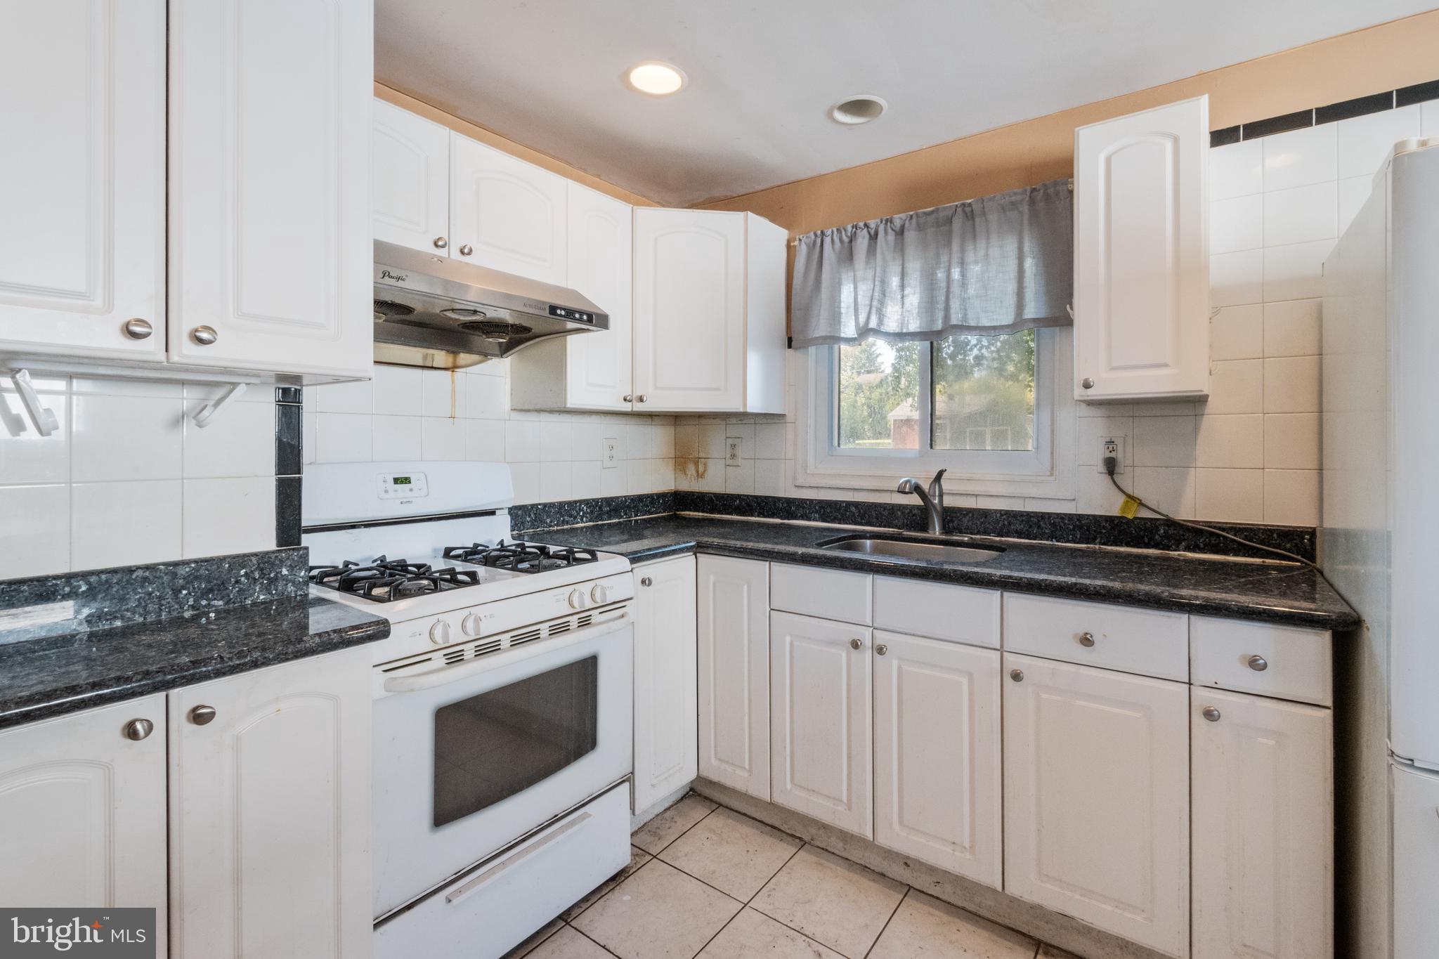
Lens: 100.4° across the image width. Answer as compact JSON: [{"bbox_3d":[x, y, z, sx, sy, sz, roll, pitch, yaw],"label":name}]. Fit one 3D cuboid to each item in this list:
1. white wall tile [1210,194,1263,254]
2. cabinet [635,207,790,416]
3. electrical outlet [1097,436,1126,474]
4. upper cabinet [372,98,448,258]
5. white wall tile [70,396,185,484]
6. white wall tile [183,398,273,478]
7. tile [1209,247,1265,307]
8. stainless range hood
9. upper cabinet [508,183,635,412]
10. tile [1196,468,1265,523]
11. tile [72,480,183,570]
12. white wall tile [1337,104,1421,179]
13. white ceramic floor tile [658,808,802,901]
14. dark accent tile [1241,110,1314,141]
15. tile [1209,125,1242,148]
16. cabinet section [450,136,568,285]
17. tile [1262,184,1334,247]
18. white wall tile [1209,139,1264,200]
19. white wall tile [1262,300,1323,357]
[{"bbox_3d":[1.451,-0.719,1.710,0.152,0.152,0.009,2,3,36],"label":"white wall tile"},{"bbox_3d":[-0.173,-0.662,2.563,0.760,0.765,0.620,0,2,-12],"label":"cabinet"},{"bbox_3d":[1.254,-0.077,1.919,0.072,0.117,0.012,2,3,35],"label":"electrical outlet"},{"bbox_3d":[-1.010,-0.809,1.659,0.330,0.367,0.375,2,3,38],"label":"upper cabinet"},{"bbox_3d":[-1.076,-0.074,1.092,0.009,0.152,0.152,2,3,36],"label":"white wall tile"},{"bbox_3d":[-1.021,-0.087,1.245,0.010,0.152,0.152,1,2,33],"label":"white wall tile"},{"bbox_3d":[1.451,-0.568,1.710,0.152,0.152,0.009,2,3,36],"label":"tile"},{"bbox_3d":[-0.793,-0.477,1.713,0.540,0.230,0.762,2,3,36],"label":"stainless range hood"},{"bbox_3d":[-0.550,-0.646,2.253,0.330,0.764,0.303,2,3,38],"label":"upper cabinet"},{"bbox_3d":[1.512,0.048,1.778,0.152,0.152,0.010,1,2,33],"label":"tile"},{"bbox_3d":[-1.106,0.082,1.119,0.010,0.152,0.152,1,2,33],"label":"tile"},{"bbox_3d":[1.691,-0.867,1.540,0.152,0.152,0.009,2,3,36],"label":"white wall tile"},{"bbox_3d":[0.036,1.068,1.737,0.305,0.009,0.305,2,3,36],"label":"white ceramic floor tile"},{"bbox_3d":[1.549,-0.985,1.666,0.149,0.046,0.010,2,3,35],"label":"dark accent tile"},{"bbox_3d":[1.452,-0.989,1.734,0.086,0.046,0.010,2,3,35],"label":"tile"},{"bbox_3d":[-0.757,-0.811,1.933,0.320,0.360,0.395,1,2,38],"label":"cabinet section"},{"bbox_3d":[1.624,-0.740,1.678,0.152,0.152,0.010,1,2,33],"label":"tile"},{"bbox_3d":[1.451,-0.874,1.710,0.152,0.152,0.009,2,3,36],"label":"white wall tile"},{"bbox_3d":[1.576,-0.411,1.630,0.152,0.152,0.009,2,3,36],"label":"white wall tile"}]

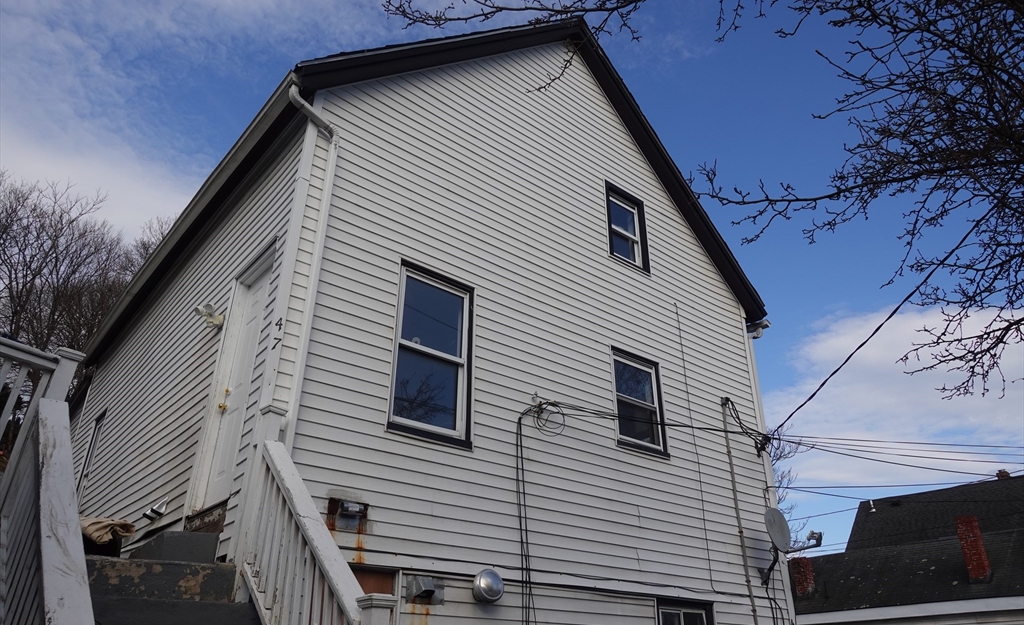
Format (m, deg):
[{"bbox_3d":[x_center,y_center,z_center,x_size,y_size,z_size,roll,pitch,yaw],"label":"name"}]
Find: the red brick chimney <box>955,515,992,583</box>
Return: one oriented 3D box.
[{"bbox_3d":[12.779,6.562,18.821,0.420,1.700,0.430,21,-34,-35],"label":"red brick chimney"}]

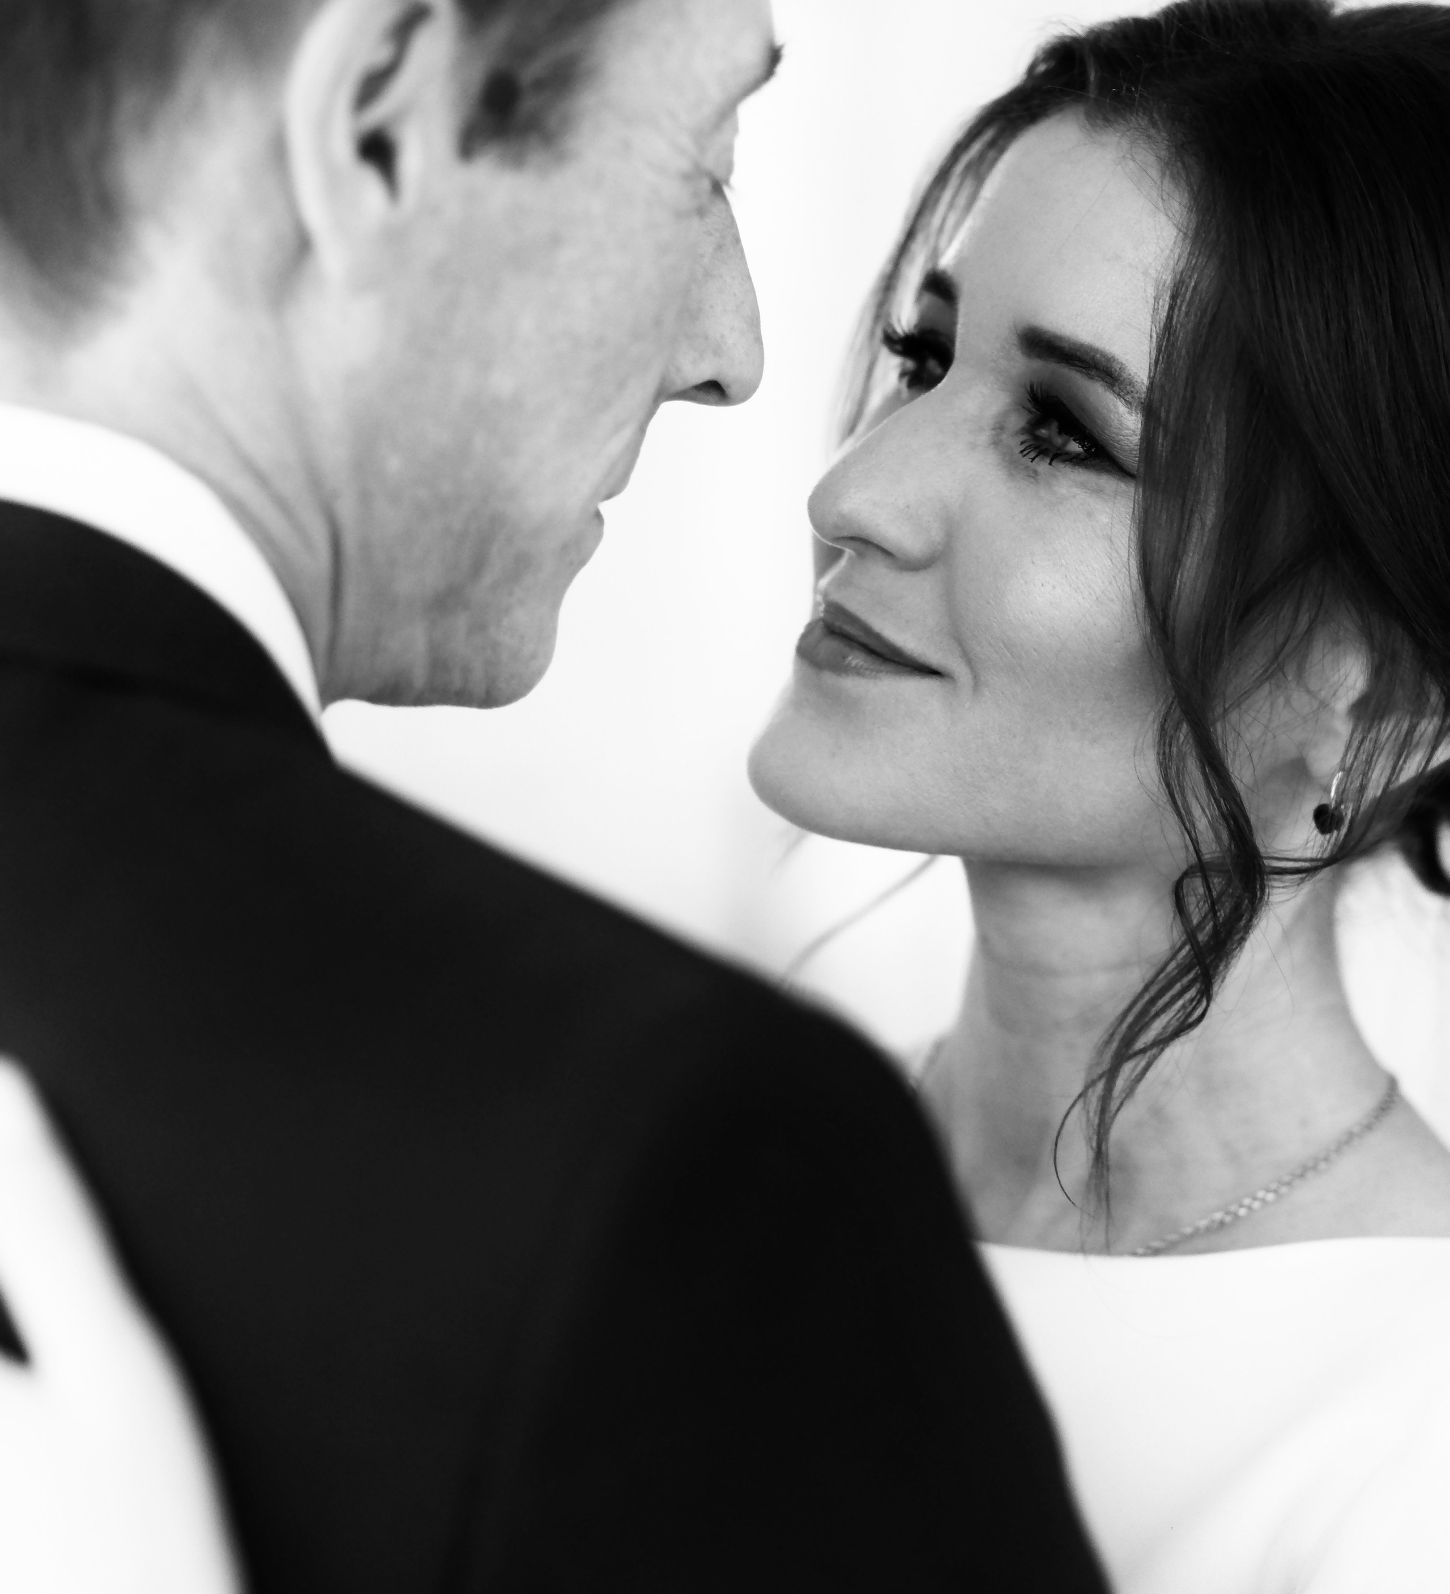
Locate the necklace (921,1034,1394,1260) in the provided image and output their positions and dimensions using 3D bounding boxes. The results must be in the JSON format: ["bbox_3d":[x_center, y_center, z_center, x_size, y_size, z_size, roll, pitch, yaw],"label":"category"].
[{"bbox_3d":[0.109,0.097,1.310,0.132,0.080,0.125,2,4,31],"label":"necklace"}]

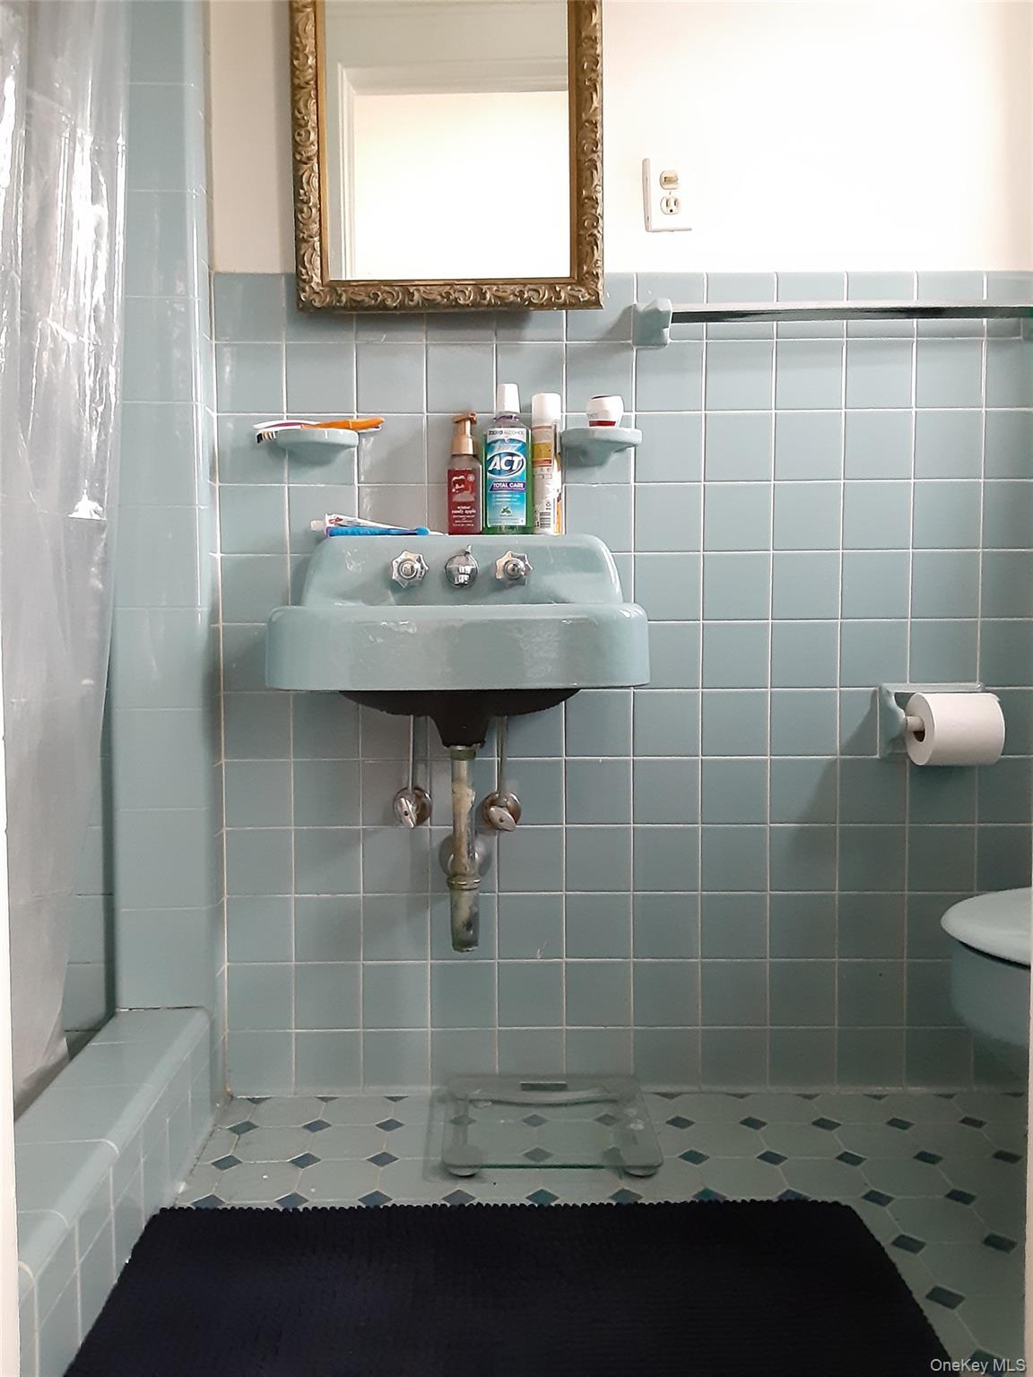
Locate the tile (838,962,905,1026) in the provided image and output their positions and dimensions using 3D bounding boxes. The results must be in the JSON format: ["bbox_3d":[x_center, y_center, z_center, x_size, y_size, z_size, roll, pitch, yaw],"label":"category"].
[{"bbox_3d":[0.571,0.493,1.742,0.107,0.107,0.010,0,3,0],"label":"tile"}]

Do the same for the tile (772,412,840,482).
[{"bbox_3d":[0.457,-0.381,1.692,0.107,0.107,0.010,0,3,0],"label":"tile"}]

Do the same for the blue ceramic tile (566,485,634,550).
[{"bbox_3d":[0.132,-0.271,1.701,0.108,0.108,0.009,0,3,0],"label":"blue ceramic tile"}]

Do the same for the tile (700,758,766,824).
[{"bbox_3d":[0.347,0.164,1.723,0.108,0.108,0.009,0,3,0],"label":"tile"}]

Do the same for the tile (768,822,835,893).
[{"bbox_3d":[0.464,0.276,1.735,0.108,0.108,0.010,0,3,0],"label":"tile"}]

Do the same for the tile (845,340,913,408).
[{"bbox_3d":[0.568,-0.494,1.685,0.108,0.108,0.009,0,3,0],"label":"tile"}]

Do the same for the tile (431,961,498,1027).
[{"bbox_3d":[-0.086,0.500,1.748,0.108,0.108,0.010,0,3,0],"label":"tile"}]

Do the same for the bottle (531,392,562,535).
[{"bbox_3d":[0.048,-0.345,1.664,0.046,0.221,0.046,0,3,0],"label":"bottle"}]

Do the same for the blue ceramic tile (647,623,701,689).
[{"bbox_3d":[0.240,-0.053,1.712,0.108,0.108,0.009,0,3,1],"label":"blue ceramic tile"}]

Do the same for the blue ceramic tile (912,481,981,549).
[{"bbox_3d":[0.678,-0.274,1.694,0.108,0.108,0.009,0,3,1],"label":"blue ceramic tile"}]

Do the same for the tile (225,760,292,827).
[{"bbox_3d":[-0.417,0.170,1.743,0.108,0.108,0.009,0,3,0],"label":"tile"}]

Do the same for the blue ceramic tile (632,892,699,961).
[{"bbox_3d":[0.244,0.387,1.750,0.108,0.108,0.009,0,3,0],"label":"blue ceramic tile"}]

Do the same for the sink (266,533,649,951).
[{"bbox_3d":[-0.072,0.071,1.502,0.487,0.586,0.435,0,3,1],"label":"sink"}]

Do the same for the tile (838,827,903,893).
[{"bbox_3d":[0.572,0.275,1.738,0.108,0.108,0.010,0,3,0],"label":"tile"}]

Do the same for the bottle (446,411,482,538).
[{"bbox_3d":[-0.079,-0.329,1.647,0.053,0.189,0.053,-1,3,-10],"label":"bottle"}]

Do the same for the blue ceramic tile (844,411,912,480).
[{"bbox_3d":[0.569,-0.383,1.689,0.108,0.108,0.009,0,3,1],"label":"blue ceramic tile"}]

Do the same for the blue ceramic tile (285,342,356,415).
[{"bbox_3d":[-0.311,-0.491,1.707,0.108,0.108,0.009,0,3,0],"label":"blue ceramic tile"}]

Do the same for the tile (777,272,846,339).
[{"bbox_3d":[0.463,-0.602,1.690,0.108,0.107,0.009,0,3,0],"label":"tile"}]

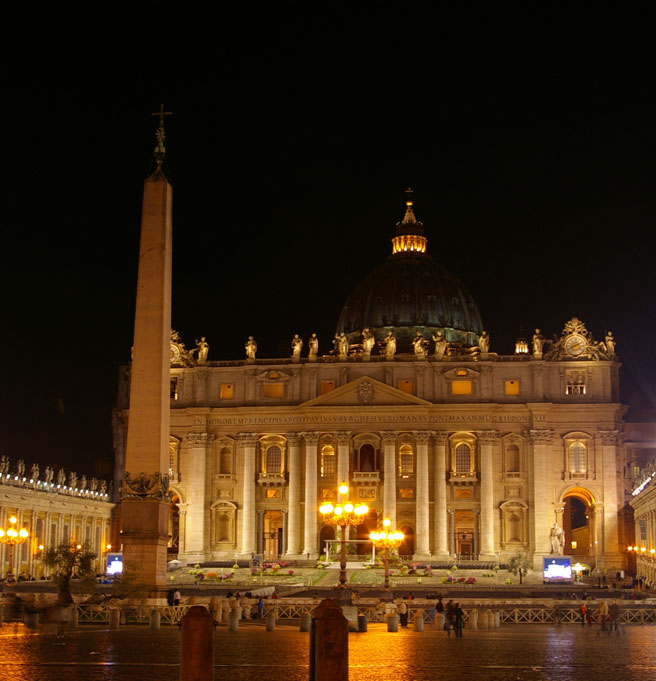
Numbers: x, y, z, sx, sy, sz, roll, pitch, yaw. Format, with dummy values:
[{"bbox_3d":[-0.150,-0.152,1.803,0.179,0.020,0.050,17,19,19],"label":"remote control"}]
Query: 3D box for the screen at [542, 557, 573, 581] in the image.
[{"bbox_3d":[38.404,38.024,199.320,5.000,4.020,0.600,-1,-13,7],"label":"screen"}]

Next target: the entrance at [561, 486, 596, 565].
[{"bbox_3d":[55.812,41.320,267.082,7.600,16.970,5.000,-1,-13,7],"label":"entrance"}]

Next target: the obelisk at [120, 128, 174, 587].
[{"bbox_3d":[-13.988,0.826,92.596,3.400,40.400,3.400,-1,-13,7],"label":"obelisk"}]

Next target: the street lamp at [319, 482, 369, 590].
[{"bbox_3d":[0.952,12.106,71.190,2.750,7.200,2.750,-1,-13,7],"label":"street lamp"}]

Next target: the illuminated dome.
[{"bbox_3d":[29.372,-25.532,425.034,52.500,59.460,52.500,-1,-13,7],"label":"illuminated dome"}]

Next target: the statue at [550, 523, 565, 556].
[{"bbox_3d":[39.081,33.752,203.275,2.400,5.640,1.900,-1,-13,7],"label":"statue"}]

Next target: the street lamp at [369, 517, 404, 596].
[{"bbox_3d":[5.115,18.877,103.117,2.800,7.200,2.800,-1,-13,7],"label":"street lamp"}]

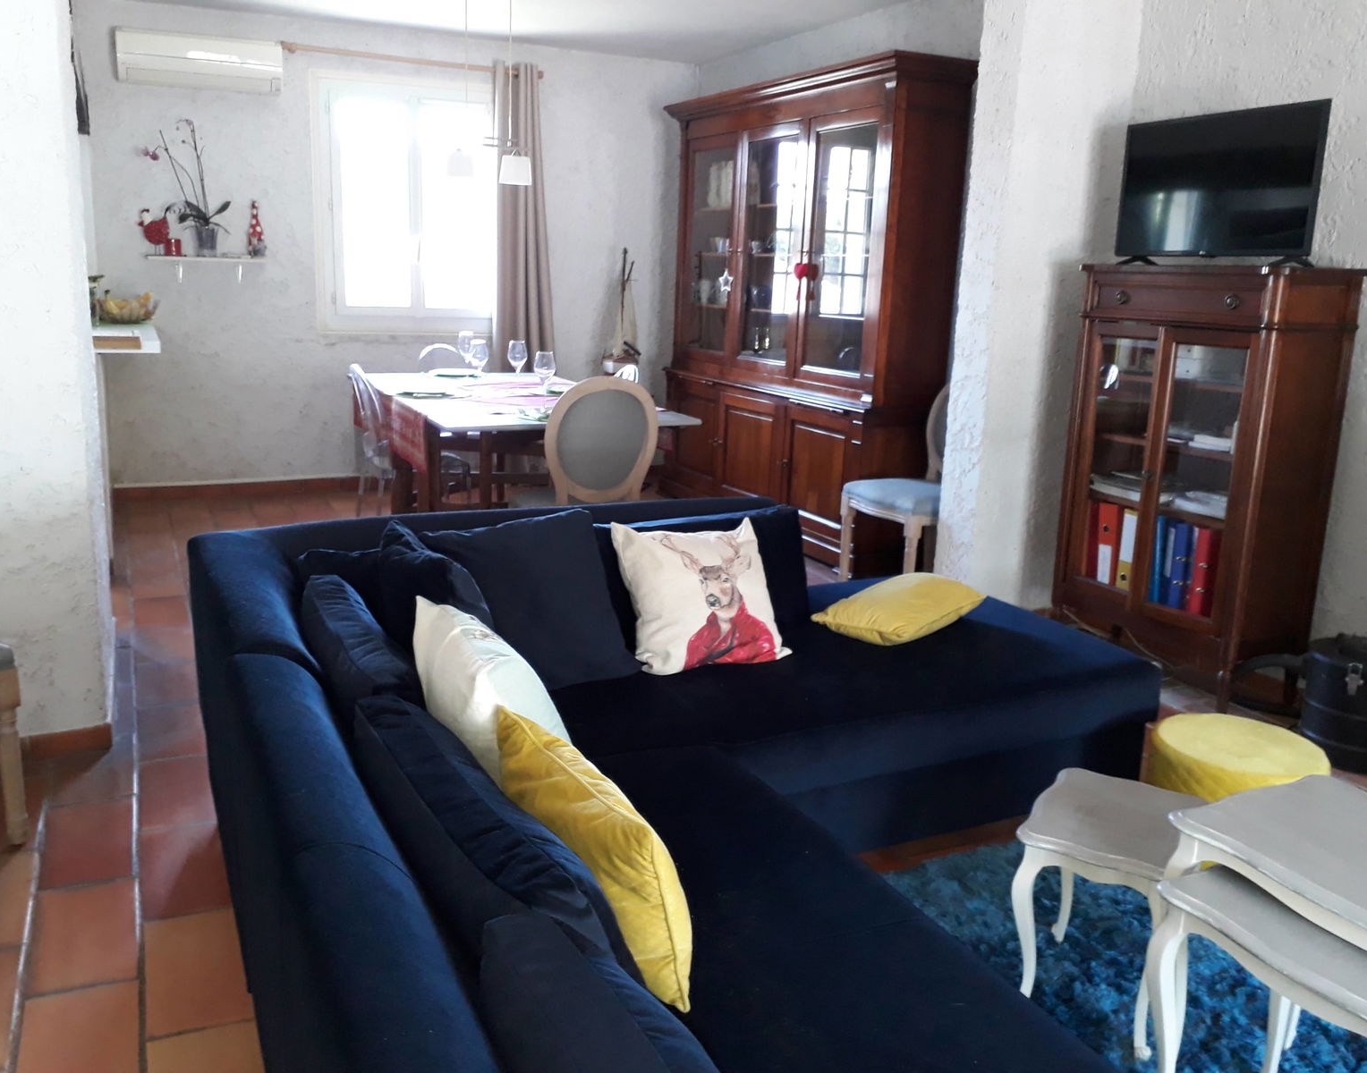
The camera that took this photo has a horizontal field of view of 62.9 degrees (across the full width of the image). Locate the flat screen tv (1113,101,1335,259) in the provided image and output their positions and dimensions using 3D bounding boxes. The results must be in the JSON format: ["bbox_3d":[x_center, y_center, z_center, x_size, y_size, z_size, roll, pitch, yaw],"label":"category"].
[{"bbox_3d":[1.657,-1.081,3.459,0.080,0.435,0.735,-5,15,-24],"label":"flat screen tv"}]

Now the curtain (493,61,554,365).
[{"bbox_3d":[-0.926,-1.507,6.670,0.400,2.400,0.160,-5,15,-26],"label":"curtain"}]

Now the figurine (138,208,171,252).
[{"bbox_3d":[-2.736,-1.579,5.787,0.160,0.225,0.080,-5,15,-26],"label":"figurine"}]

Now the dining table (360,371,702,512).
[{"bbox_3d":[-0.804,-0.276,5.124,1.000,0.750,1.950,-5,15,-28],"label":"dining table"}]

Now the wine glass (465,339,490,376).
[{"bbox_3d":[-0.997,-0.853,5.446,0.090,0.210,0.090,-5,15,-26],"label":"wine glass"}]

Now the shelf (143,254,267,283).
[{"bbox_3d":[-2.470,-1.390,5.816,0.575,0.140,0.190,-5,15,-26],"label":"shelf"}]

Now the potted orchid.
[{"bbox_3d":[-2.558,-1.808,5.795,0.380,0.680,0.240,-5,15,-26],"label":"potted orchid"}]

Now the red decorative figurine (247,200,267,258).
[{"bbox_3d":[-2.252,-1.616,5.871,0.100,0.290,0.090,-5,15,-26],"label":"red decorative figurine"}]

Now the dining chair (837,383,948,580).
[{"bbox_3d":[0.995,-0.206,4.487,0.550,0.970,0.490,-6,16,-30],"label":"dining chair"}]

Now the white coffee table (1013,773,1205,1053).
[{"bbox_3d":[0.792,0.692,2.063,0.290,0.370,0.355,11,16,33],"label":"white coffee table"}]

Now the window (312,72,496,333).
[{"bbox_3d":[-1.521,-1.843,6.294,1.070,1.380,0.100,-5,15,-26],"label":"window"}]

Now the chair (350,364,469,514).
[{"bbox_3d":[-1.168,-0.293,4.845,0.530,0.900,0.410,-5,15,-26],"label":"chair"}]

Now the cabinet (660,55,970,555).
[{"bbox_3d":[0.509,-1.128,5.682,0.480,2.173,2.100,-5,15,-26],"label":"cabinet"}]

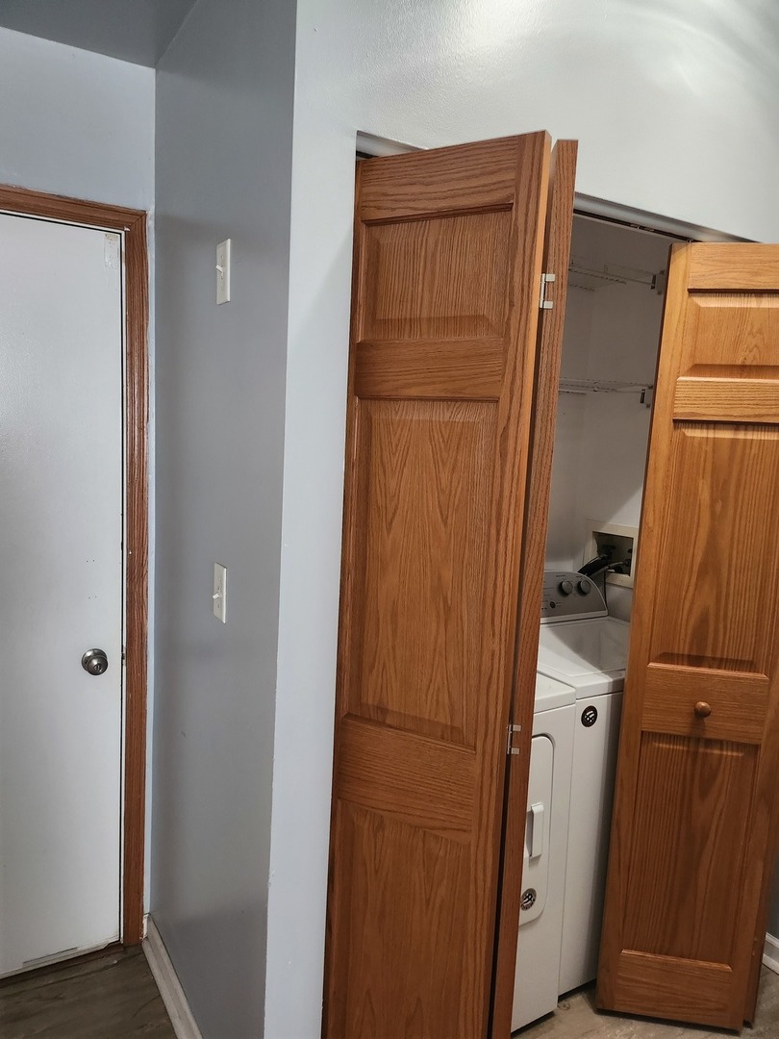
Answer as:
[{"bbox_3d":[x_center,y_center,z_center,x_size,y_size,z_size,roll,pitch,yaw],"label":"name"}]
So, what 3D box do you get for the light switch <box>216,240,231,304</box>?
[{"bbox_3d":[-0.332,-0.487,1.420,0.016,0.115,0.071,-2,9,-31],"label":"light switch"}]

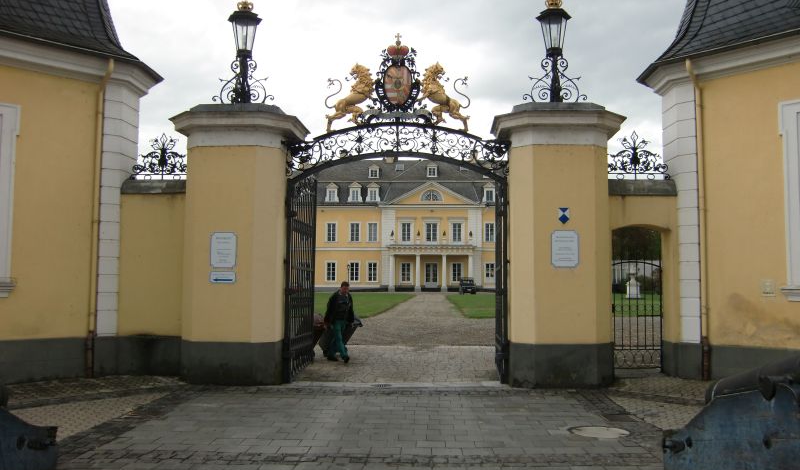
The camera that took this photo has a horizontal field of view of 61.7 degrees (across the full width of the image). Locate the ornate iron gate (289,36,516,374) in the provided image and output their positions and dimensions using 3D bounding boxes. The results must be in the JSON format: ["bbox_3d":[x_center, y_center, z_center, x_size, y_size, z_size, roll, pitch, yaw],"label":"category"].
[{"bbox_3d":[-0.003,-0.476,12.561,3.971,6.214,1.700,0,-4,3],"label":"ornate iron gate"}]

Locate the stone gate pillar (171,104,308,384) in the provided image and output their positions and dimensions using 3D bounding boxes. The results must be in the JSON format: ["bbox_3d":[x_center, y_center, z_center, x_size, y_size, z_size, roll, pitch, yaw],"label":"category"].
[{"bbox_3d":[-2.862,0.172,11.983,2.170,4.750,2.140,0,-4,4],"label":"stone gate pillar"}]

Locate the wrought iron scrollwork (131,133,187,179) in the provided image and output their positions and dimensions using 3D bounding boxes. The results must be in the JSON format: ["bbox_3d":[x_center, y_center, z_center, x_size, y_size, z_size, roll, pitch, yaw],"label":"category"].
[{"bbox_3d":[-4.312,-1.408,12.178,1.100,0.885,0.130,0,-4,3],"label":"wrought iron scrollwork"}]

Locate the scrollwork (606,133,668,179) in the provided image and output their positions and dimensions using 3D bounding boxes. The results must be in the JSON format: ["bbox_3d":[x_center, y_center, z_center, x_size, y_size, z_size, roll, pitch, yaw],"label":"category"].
[{"bbox_3d":[4.203,-1.391,11.885,1.150,0.901,0.130,0,-4,2],"label":"scrollwork"}]

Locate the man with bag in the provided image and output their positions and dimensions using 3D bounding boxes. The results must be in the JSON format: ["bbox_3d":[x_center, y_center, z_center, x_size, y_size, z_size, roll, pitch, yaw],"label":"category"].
[{"bbox_3d":[-1.286,1.856,14.353,0.600,1.696,0.470,3,-5,-35],"label":"man with bag"}]

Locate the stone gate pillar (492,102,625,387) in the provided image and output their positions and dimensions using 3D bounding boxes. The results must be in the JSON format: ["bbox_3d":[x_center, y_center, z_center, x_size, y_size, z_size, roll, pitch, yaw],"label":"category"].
[{"bbox_3d":[2.729,0.180,11.740,2.170,4.750,2.140,0,-4,3],"label":"stone gate pillar"}]

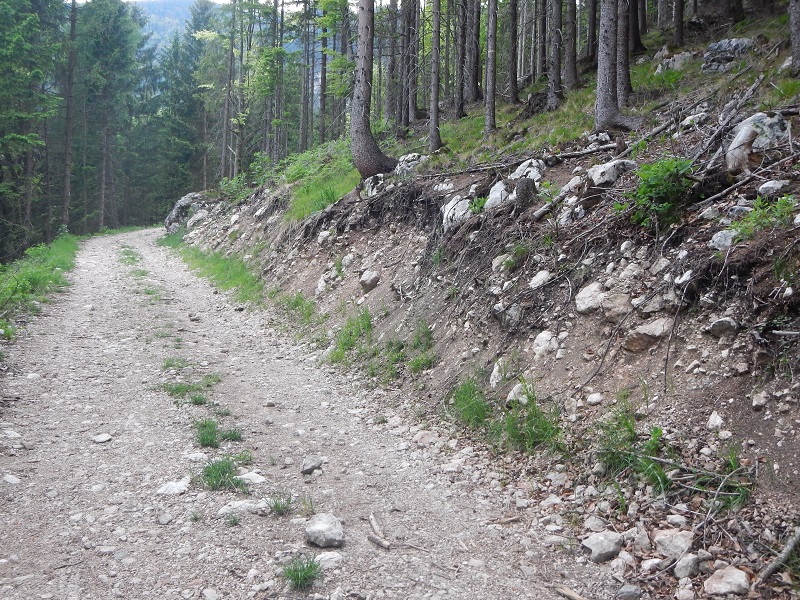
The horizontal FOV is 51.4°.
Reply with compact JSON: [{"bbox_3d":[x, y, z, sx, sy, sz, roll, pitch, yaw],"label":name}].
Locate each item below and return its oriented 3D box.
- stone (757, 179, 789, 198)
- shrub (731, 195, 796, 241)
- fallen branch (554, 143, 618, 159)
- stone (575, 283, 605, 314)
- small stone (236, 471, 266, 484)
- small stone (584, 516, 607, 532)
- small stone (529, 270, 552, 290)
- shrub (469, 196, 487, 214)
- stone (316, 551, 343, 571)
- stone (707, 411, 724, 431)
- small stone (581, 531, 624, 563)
[{"bbox_3d":[2.579,-0.772,5.760,0.220,0.120,0.150,1,0,24],"label":"stone"},{"bbox_3d":[2.337,-0.530,5.350,0.420,0.280,0.340,1,2,0],"label":"shrub"},{"bbox_3d":[2.152,-1.730,9.600,0.700,0.080,0.080,-7,-1,26],"label":"fallen branch"},{"bbox_3d":[1.307,-0.010,5.740,0.185,0.180,0.160,1,0,13],"label":"stone"},{"bbox_3d":[-0.809,0.964,4.520,0.165,0.050,0.120,1,2,0],"label":"small stone"},{"bbox_3d":[0.916,1.052,3.900,0.103,0.058,0.090,1,0,14],"label":"small stone"},{"bbox_3d":[1.327,-0.192,7.887,0.206,0.173,0.175,2,1,10],"label":"small stone"},{"bbox_3d":[0.792,-0.965,8.500,0.180,0.180,0.160,1,2,0],"label":"shrub"},{"bbox_3d":[-0.301,1.114,3.550,0.110,0.050,0.090,1,0,-4],"label":"stone"},{"bbox_3d":[1.811,0.694,4.771,0.083,0.102,0.075,2,1,21],"label":"stone"},{"bbox_3d":[0.944,1.149,3.874,0.192,0.121,0.144,2,1,14],"label":"small stone"}]

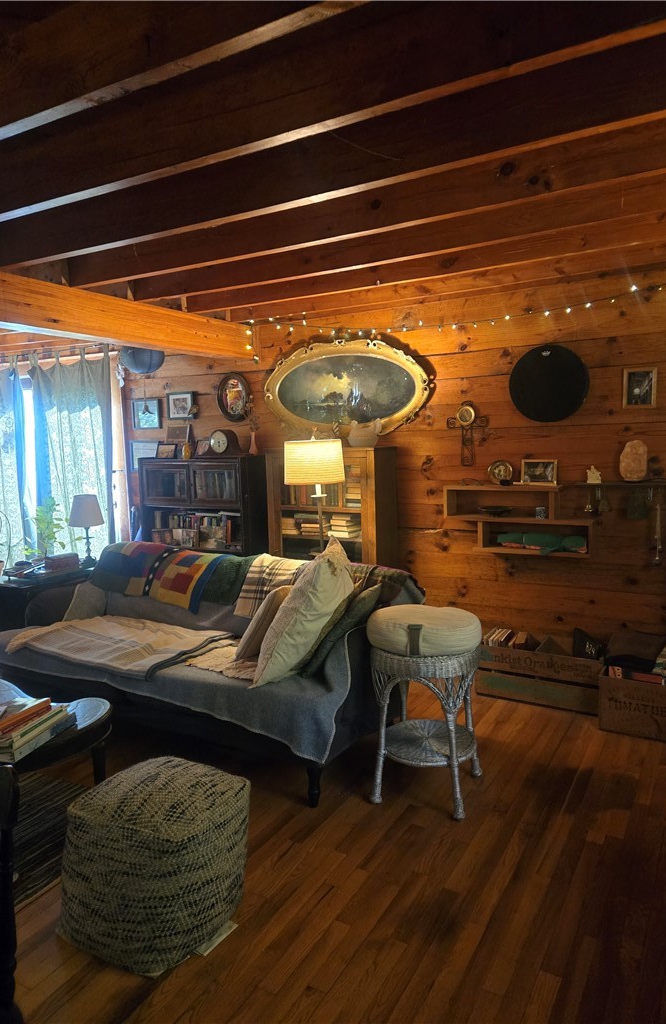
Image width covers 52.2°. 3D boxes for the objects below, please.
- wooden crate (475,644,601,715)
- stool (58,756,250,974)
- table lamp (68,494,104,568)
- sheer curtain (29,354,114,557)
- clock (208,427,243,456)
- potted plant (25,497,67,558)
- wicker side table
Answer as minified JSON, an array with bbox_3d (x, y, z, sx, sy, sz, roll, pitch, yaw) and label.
[{"bbox_3d":[1.130,0.863,3.667,0.654,0.284,0.287,1,7,29],"label":"wooden crate"},{"bbox_3d":[-0.515,1.020,2.015,0.395,0.400,0.370,1,7,29],"label":"stool"},{"bbox_3d":[-1.619,0.125,4.463,0.226,0.482,0.226,1,7,29],"label":"table lamp"},{"bbox_3d":[-2.036,-0.172,5.372,0.945,2.135,0.105,1,7,29],"label":"sheer curtain"},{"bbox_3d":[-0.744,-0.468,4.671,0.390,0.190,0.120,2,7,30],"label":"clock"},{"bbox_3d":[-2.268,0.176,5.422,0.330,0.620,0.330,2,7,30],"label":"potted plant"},{"bbox_3d":[0.399,0.857,2.854,0.450,0.630,0.450,-2,6,0],"label":"wicker side table"}]

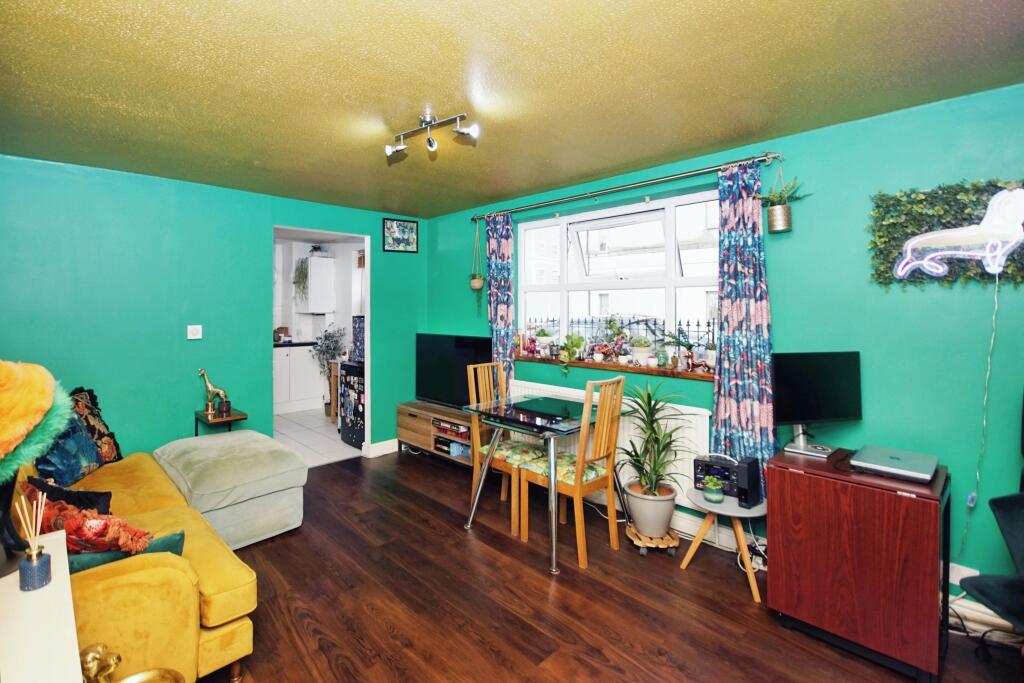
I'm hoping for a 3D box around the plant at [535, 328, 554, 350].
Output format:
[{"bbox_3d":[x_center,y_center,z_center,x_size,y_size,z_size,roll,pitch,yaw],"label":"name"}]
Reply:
[{"bbox_3d":[0.271,-0.002,3.554,0.167,0.205,0.167,0,5,0],"label":"plant"}]

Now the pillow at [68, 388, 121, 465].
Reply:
[{"bbox_3d":[-2.660,0.551,2.650,0.150,0.440,0.430,-22,-2,12],"label":"pillow"}]

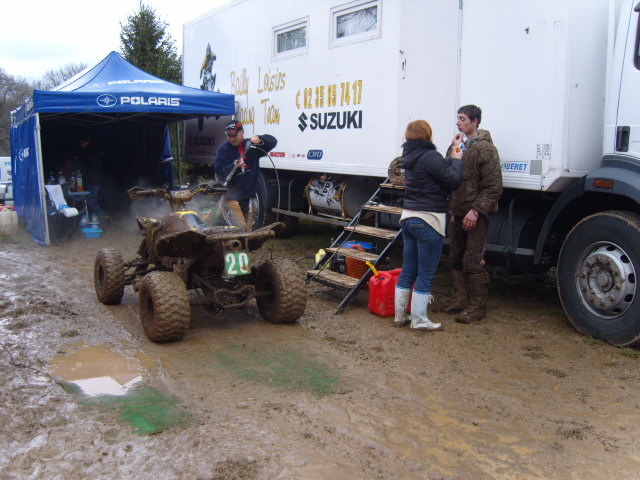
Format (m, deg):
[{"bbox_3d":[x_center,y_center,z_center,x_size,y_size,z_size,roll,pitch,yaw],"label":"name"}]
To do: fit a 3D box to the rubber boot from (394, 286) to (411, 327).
[{"bbox_3d":[0.709,0.526,5.305,0.125,0.310,0.260,7,11,37],"label":"rubber boot"}]

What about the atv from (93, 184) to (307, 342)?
[{"bbox_3d":[-1.092,0.085,5.625,1.230,1.090,1.830,-6,11,-31],"label":"atv"}]

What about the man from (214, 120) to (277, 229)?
[{"bbox_3d":[-0.794,-0.405,6.765,0.620,1.700,0.500,3,10,18],"label":"man"}]

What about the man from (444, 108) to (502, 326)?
[{"bbox_3d":[1.266,-0.232,5.410,0.430,1.770,0.490,-5,10,-26],"label":"man"}]

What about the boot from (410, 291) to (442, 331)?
[{"bbox_3d":[0.844,0.547,5.175,0.270,0.310,0.125,-1,9,-4],"label":"boot"}]

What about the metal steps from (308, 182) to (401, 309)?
[{"bbox_3d":[0.426,0.000,6.161,1.200,1.100,0.820,-6,11,-31],"label":"metal steps"}]

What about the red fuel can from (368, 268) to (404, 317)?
[{"bbox_3d":[0.614,0.428,5.638,0.330,0.400,0.260,-5,10,-25],"label":"red fuel can"}]

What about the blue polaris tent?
[{"bbox_3d":[-3.470,-1.720,11.200,3.050,3.000,3.100,-6,11,-30],"label":"blue polaris tent"}]

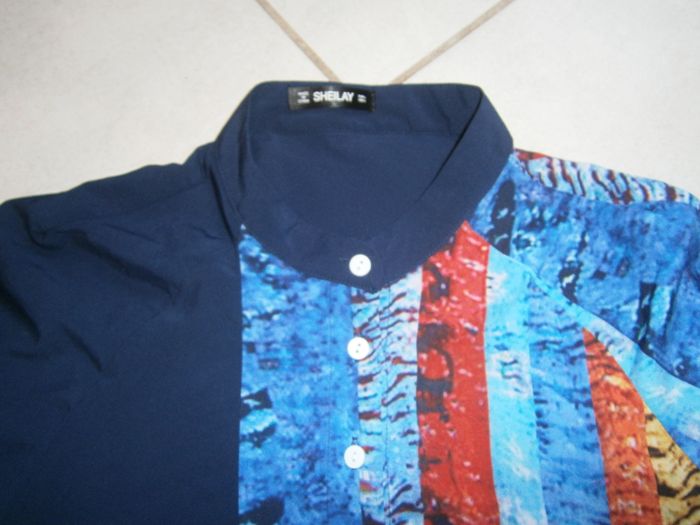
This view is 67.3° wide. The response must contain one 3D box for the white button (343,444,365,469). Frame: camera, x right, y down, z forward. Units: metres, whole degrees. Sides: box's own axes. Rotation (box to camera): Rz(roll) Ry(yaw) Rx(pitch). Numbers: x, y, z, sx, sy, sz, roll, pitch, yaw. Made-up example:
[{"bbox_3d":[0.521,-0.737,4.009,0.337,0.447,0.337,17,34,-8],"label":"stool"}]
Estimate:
[{"bbox_3d":[0.002,0.095,0.258,0.011,0.003,0.011,0,72,0],"label":"white button"}]

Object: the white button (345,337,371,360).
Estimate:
[{"bbox_3d":[0.004,0.044,0.271,0.011,0.003,0.011,0,72,0],"label":"white button"}]

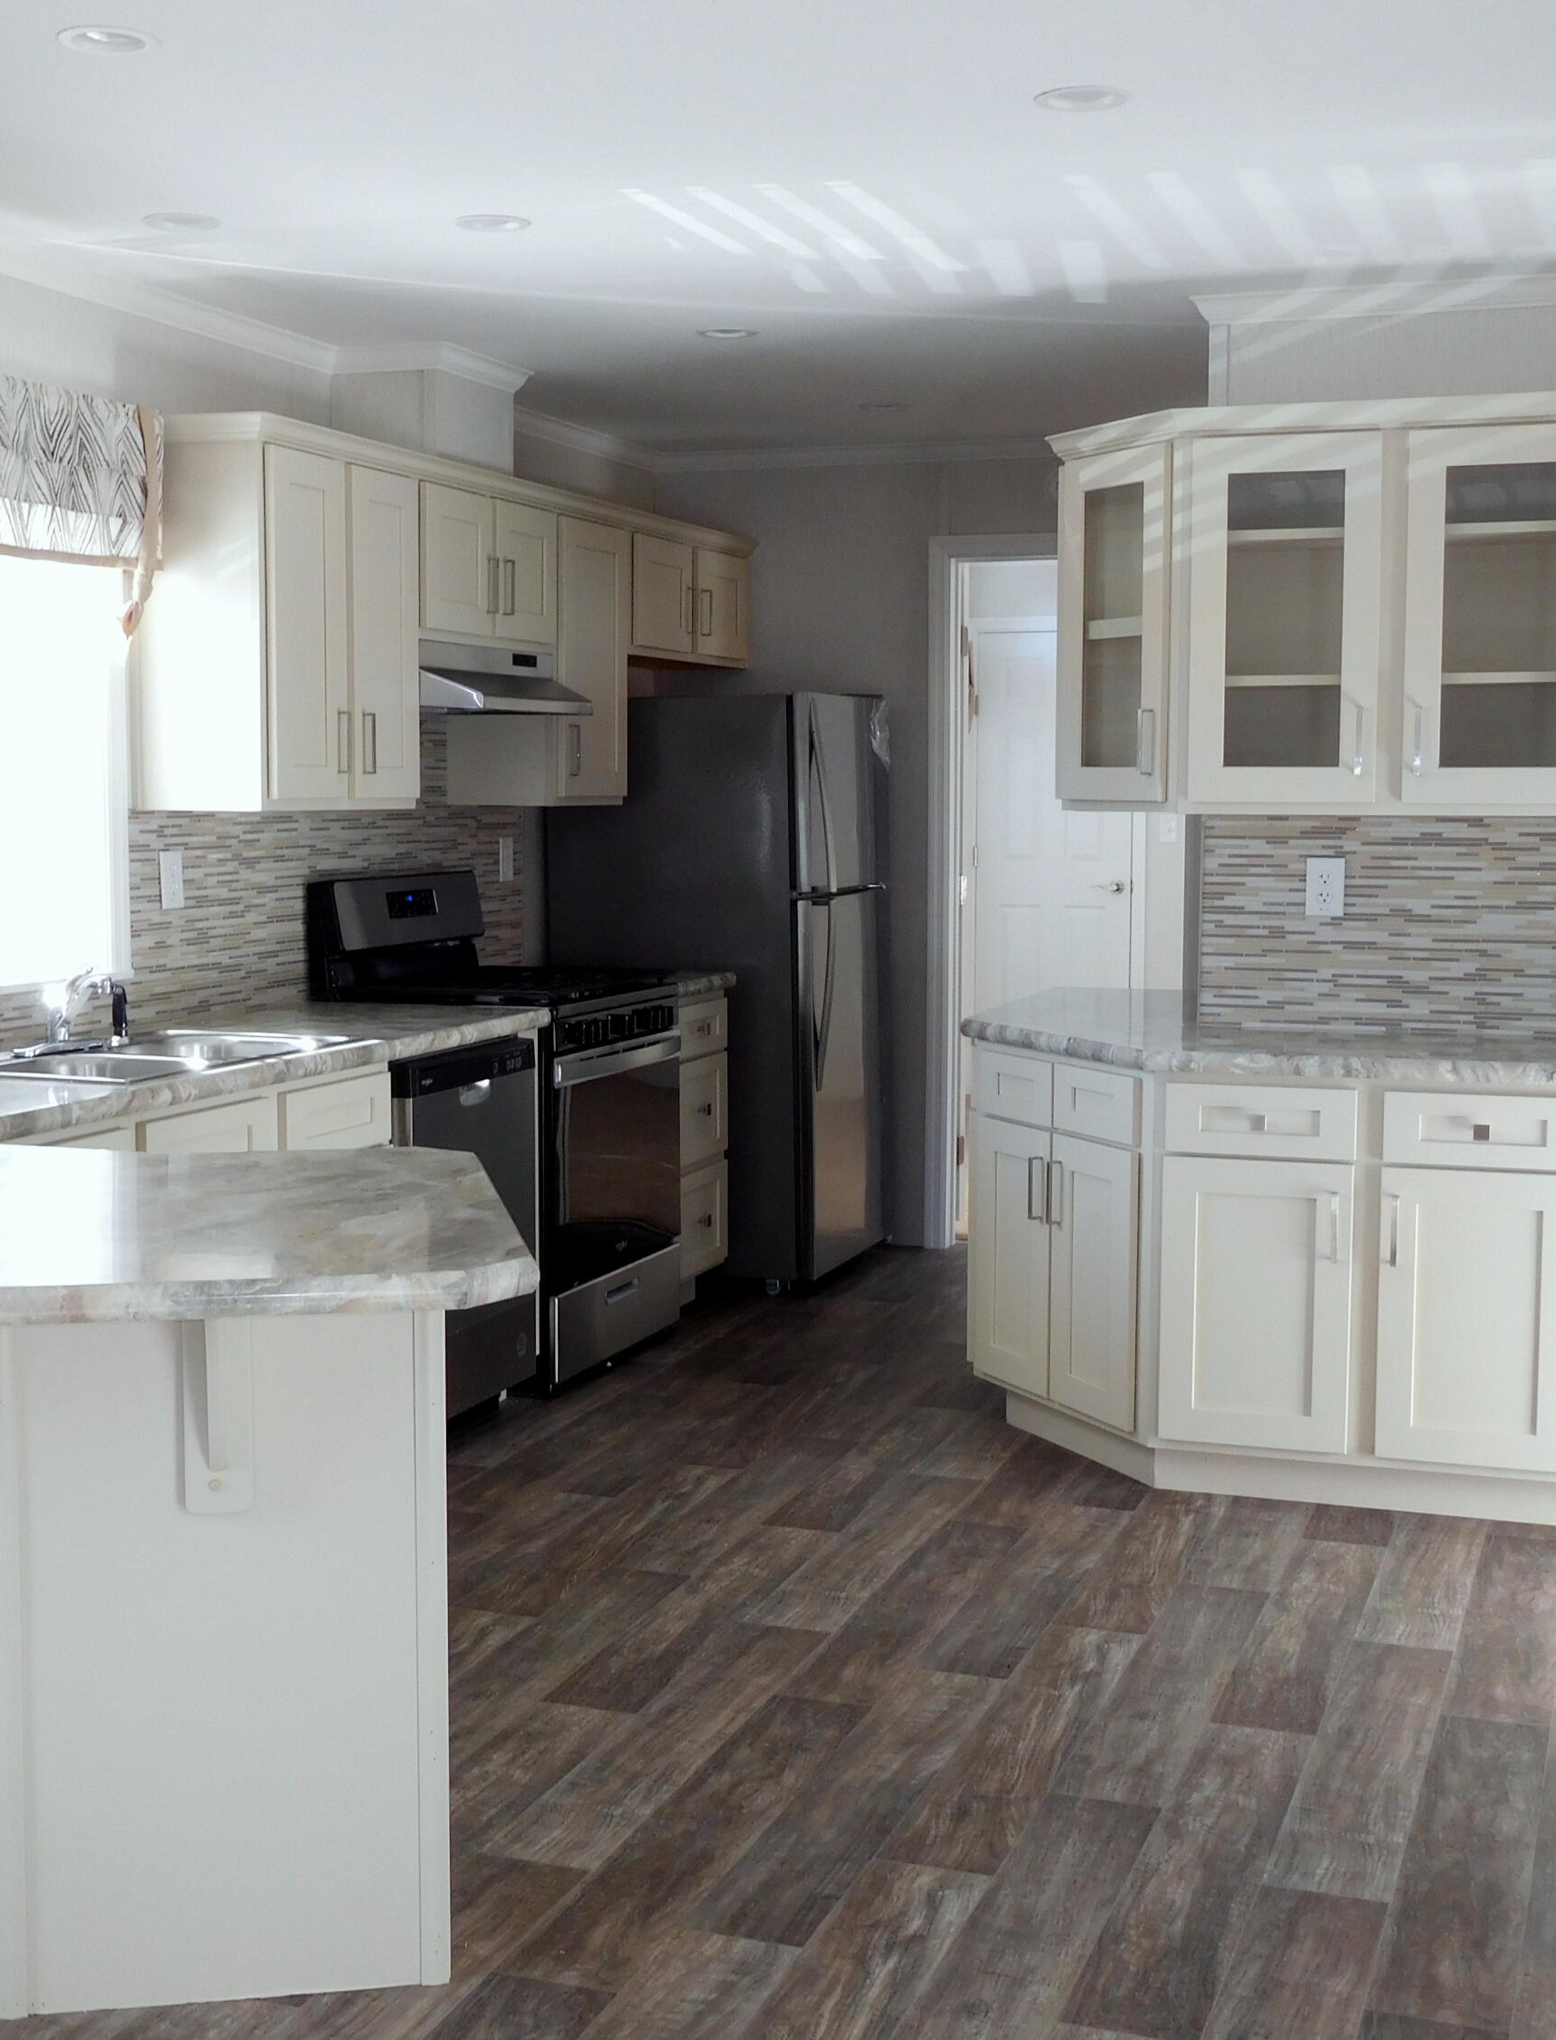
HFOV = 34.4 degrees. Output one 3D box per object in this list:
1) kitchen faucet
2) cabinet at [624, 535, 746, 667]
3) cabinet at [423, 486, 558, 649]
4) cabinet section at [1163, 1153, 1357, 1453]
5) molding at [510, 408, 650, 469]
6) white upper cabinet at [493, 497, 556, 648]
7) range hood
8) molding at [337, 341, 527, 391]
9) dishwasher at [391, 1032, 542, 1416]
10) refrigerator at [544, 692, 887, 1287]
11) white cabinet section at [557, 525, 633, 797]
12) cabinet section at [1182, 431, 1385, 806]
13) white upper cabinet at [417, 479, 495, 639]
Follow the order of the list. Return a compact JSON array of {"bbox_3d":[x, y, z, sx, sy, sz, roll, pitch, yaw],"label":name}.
[{"bbox_3d":[-1.350,-0.020,4.945,0.170,0.153,0.180,2,6,20],"label":"kitchen faucet"},{"bbox_3d":[-0.409,-1.226,7.425,0.330,0.330,0.995,2,5,20],"label":"cabinet"},{"bbox_3d":[-0.859,-1.111,6.264,0.338,0.363,0.758,2,6,20],"label":"cabinet"},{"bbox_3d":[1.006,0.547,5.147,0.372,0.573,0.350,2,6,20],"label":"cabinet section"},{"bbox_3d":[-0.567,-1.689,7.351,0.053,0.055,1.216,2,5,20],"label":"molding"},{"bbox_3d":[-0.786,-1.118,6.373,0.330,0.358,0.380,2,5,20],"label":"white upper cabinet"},{"bbox_3d":[-0.801,-0.847,6.270,0.461,0.162,0.762,2,6,20],"label":"range hood"},{"bbox_3d":[-0.858,-1.600,6.228,0.334,0.055,0.470,2,6,20],"label":"molding"},{"bbox_3d":[-0.935,0.461,5.582,0.610,0.837,0.600,2,5,20],"label":"dishwasher"},{"bbox_3d":[-0.156,-0.096,7.401,0.835,1.685,0.710,2,5,20],"label":"refrigerator"},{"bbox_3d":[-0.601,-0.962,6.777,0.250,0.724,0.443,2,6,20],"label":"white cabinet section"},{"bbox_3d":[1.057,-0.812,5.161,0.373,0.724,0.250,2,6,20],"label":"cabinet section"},{"bbox_3d":[-0.913,-1.085,6.018,0.330,0.362,0.387,2,5,20],"label":"white upper cabinet"}]

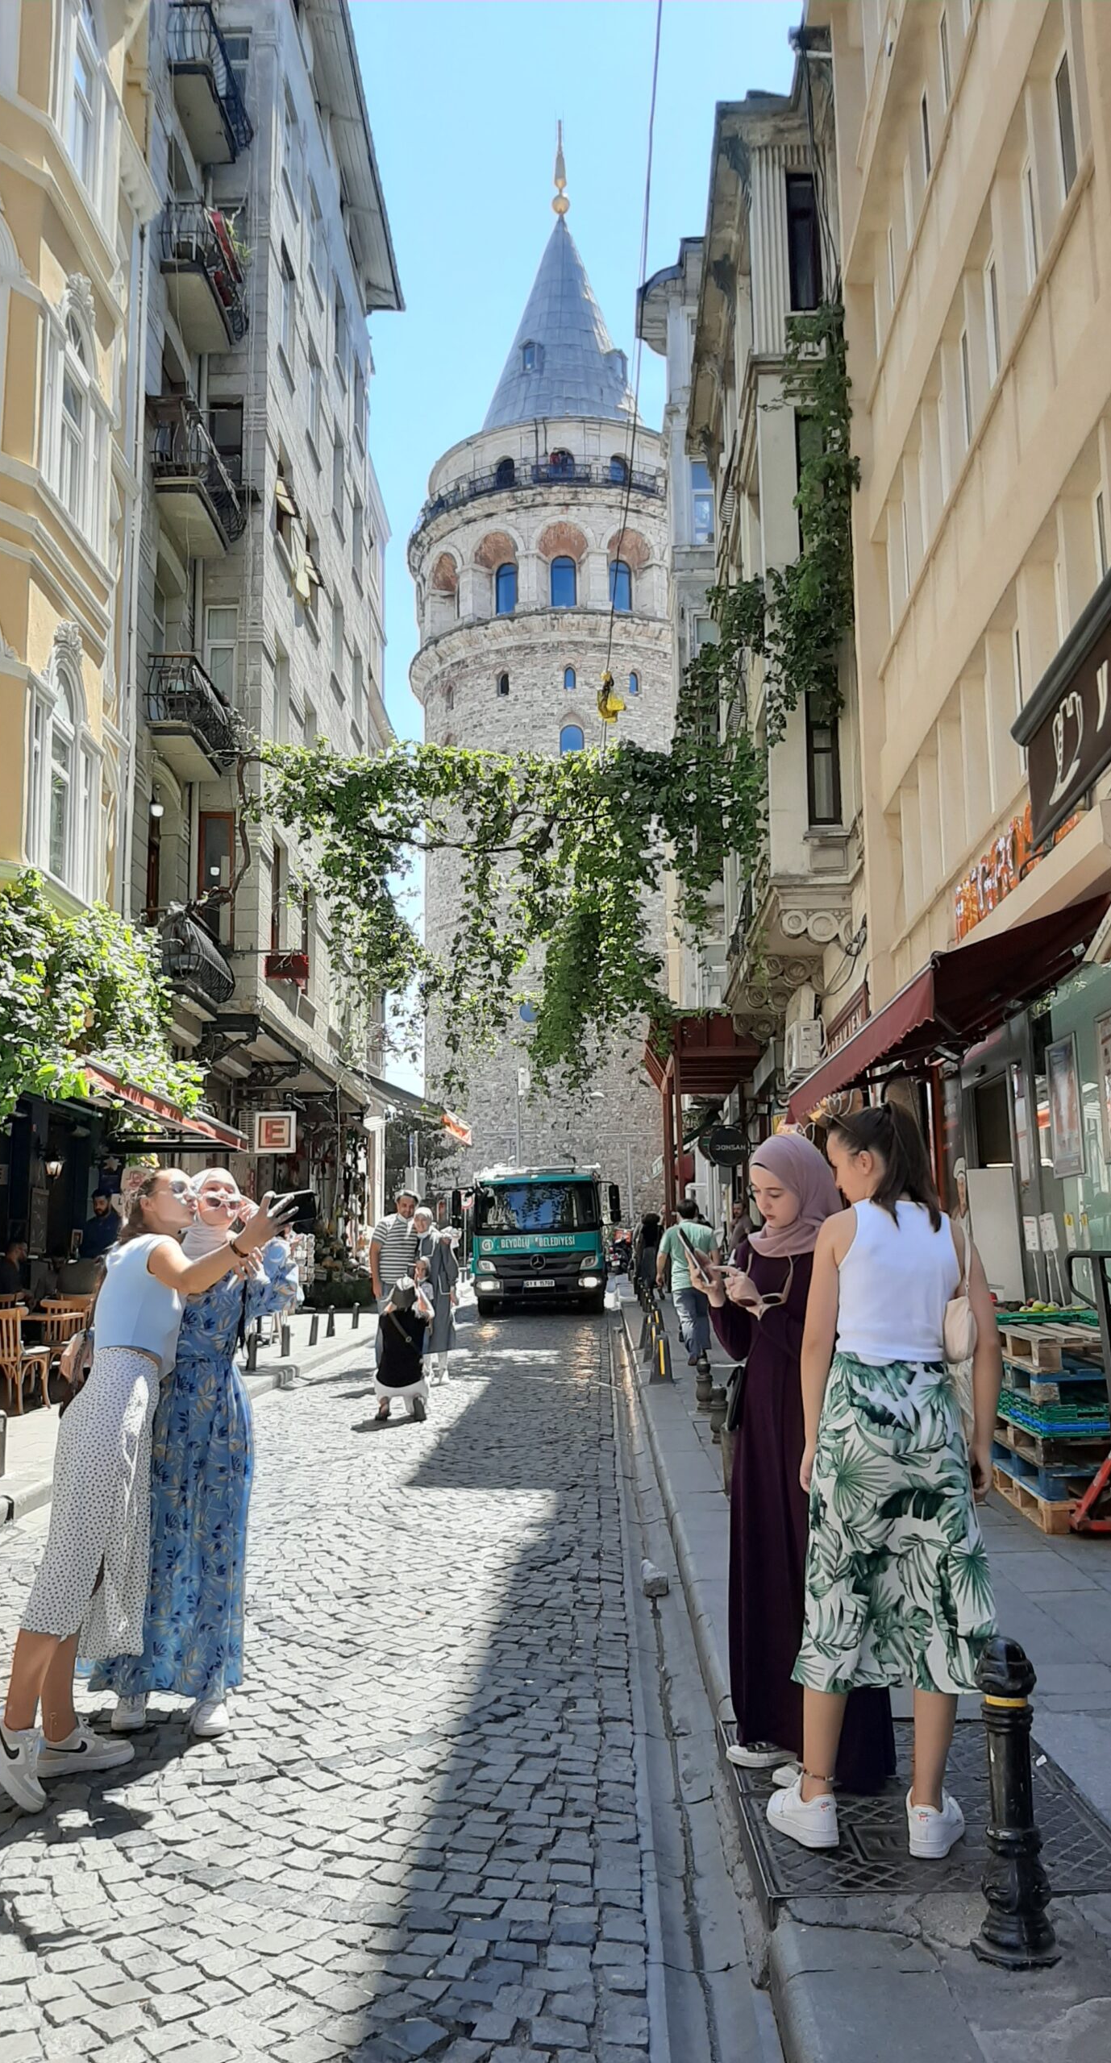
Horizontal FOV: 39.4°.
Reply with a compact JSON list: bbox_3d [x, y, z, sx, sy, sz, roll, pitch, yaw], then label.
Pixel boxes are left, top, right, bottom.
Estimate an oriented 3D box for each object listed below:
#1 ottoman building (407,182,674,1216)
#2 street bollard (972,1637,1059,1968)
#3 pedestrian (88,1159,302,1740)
[{"bbox_3d":[0.071,-21.191,93.102,17.600,69.500,17.600,-1,-8,1],"label":"ottoman building"},{"bbox_3d":[0.873,1.457,2.981,0.165,0.550,0.165,-1,-8,1],"label":"street bollard"},{"bbox_3d":[-1.070,1.235,4.660,0.600,1.640,0.420,2,-10,-16],"label":"pedestrian"}]

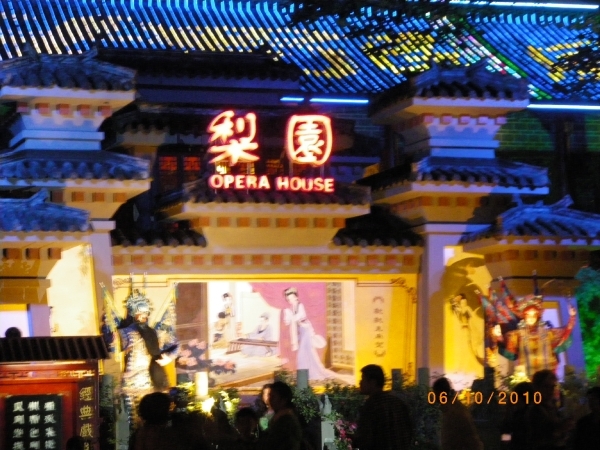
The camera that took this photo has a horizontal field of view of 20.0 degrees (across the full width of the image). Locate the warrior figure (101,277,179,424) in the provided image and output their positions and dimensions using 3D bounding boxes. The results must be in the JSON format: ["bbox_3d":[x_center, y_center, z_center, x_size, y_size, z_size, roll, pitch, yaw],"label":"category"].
[{"bbox_3d":[-2.079,1.664,22.000,0.900,1.980,0.600,0,-5,-17],"label":"warrior figure"}]

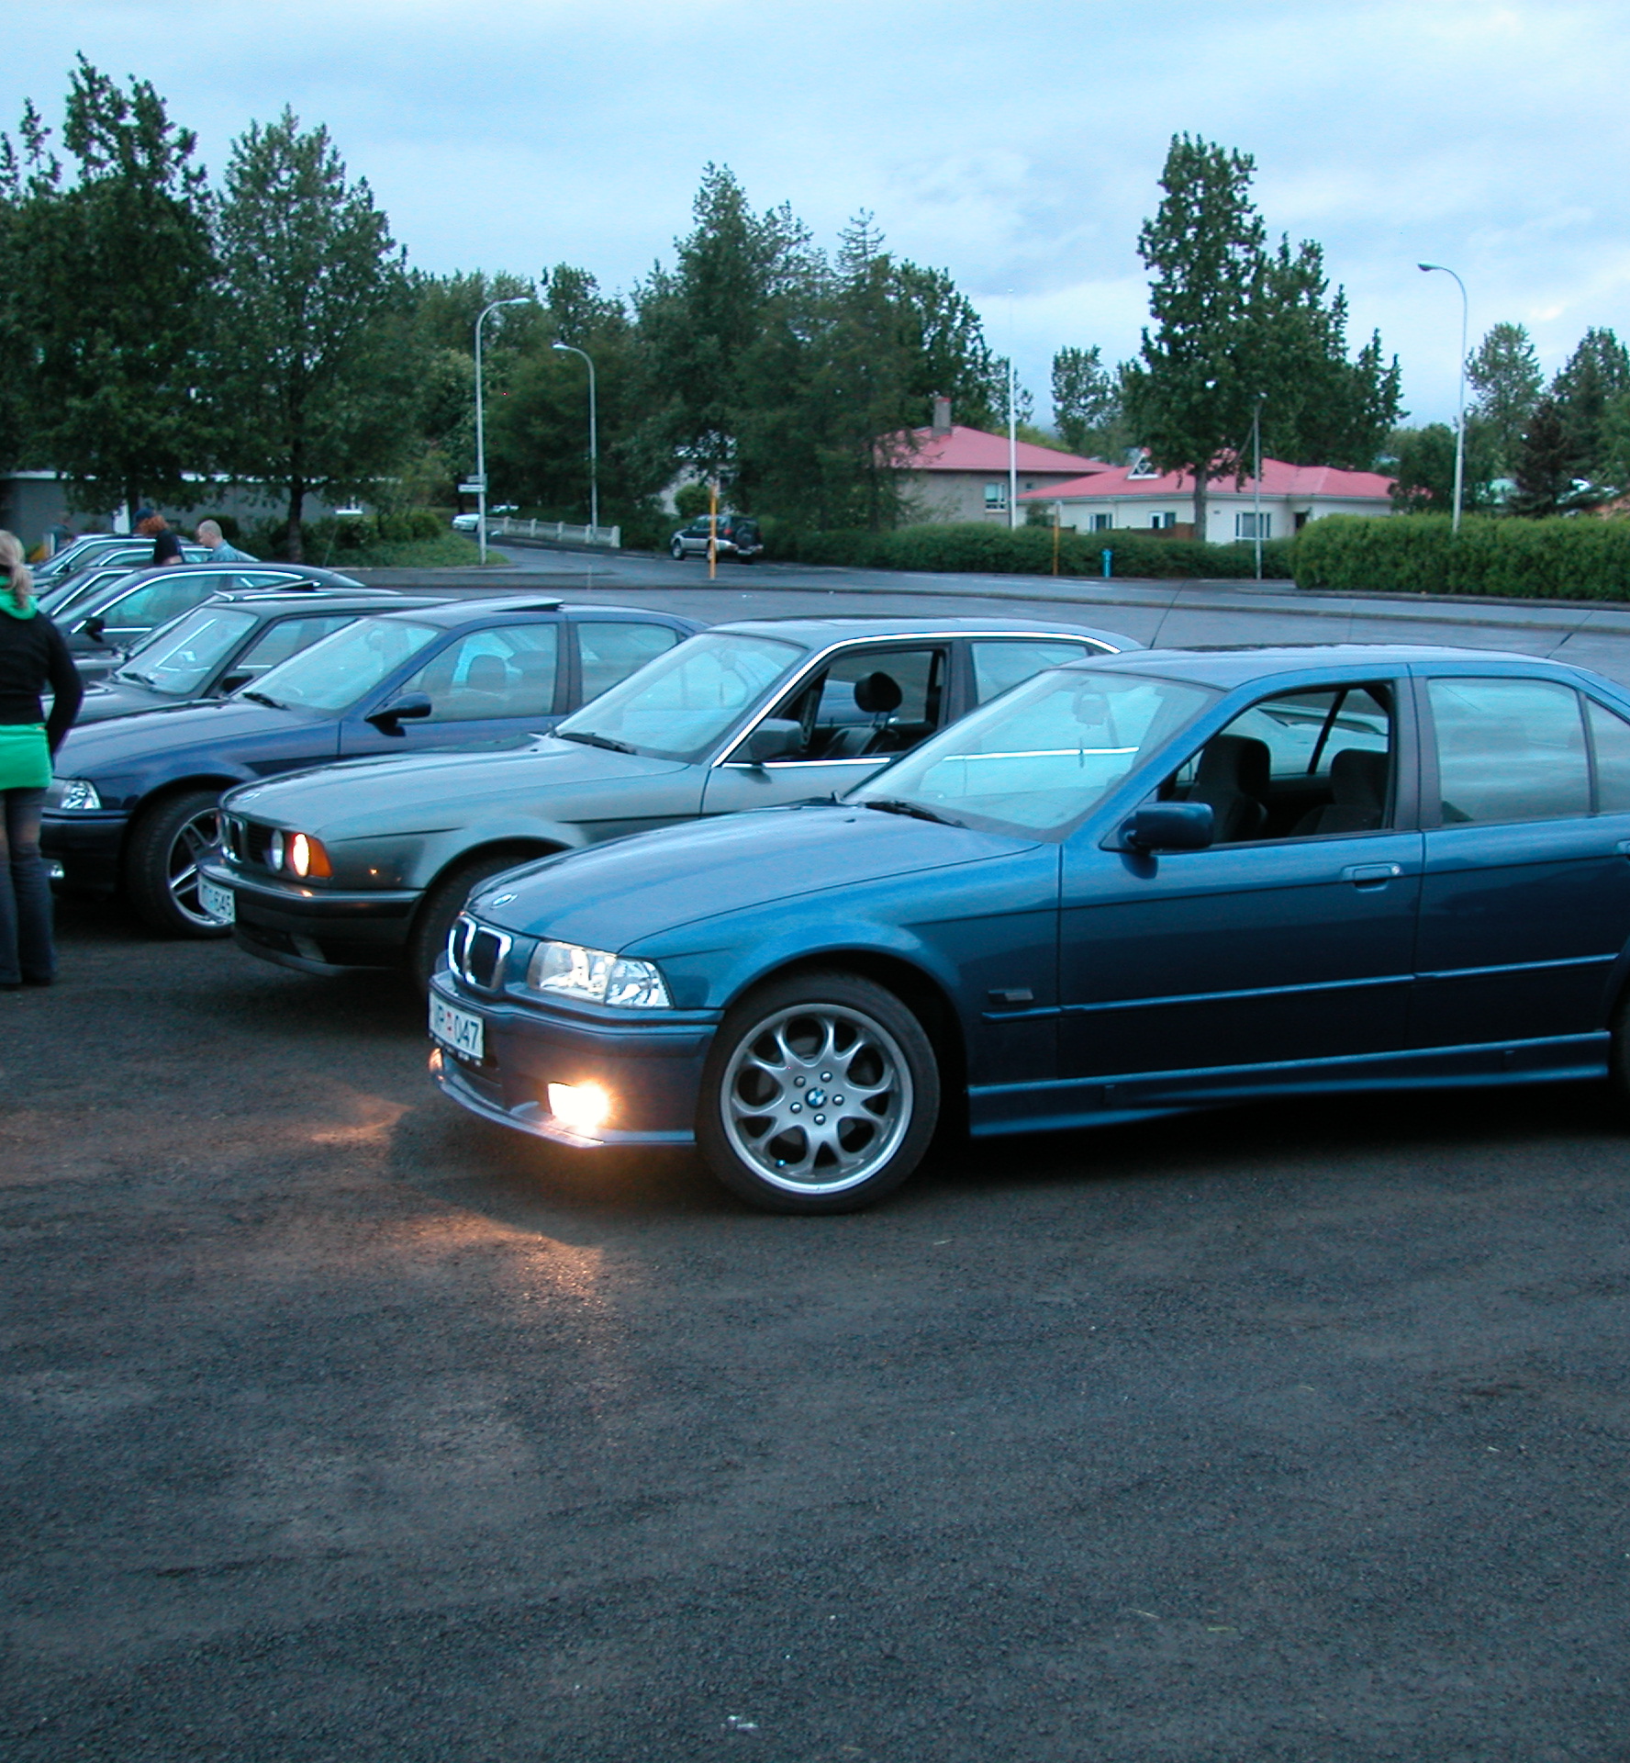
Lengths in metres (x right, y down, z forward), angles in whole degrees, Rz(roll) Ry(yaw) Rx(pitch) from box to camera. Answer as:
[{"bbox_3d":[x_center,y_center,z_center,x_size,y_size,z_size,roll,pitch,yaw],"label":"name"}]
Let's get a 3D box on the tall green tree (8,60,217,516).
[{"bbox_3d":[-19.174,-15.515,76.000,5.800,13.700,5.600,0,7,0],"label":"tall green tree"}]

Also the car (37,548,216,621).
[{"bbox_3d":[-6.350,-2.460,26.000,4.500,1.400,1.730,-3,7,-21],"label":"car"}]

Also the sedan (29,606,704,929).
[{"bbox_3d":[-1.686,-0.605,13.015,4.430,1.370,1.710,-4,8,-29],"label":"sedan"}]

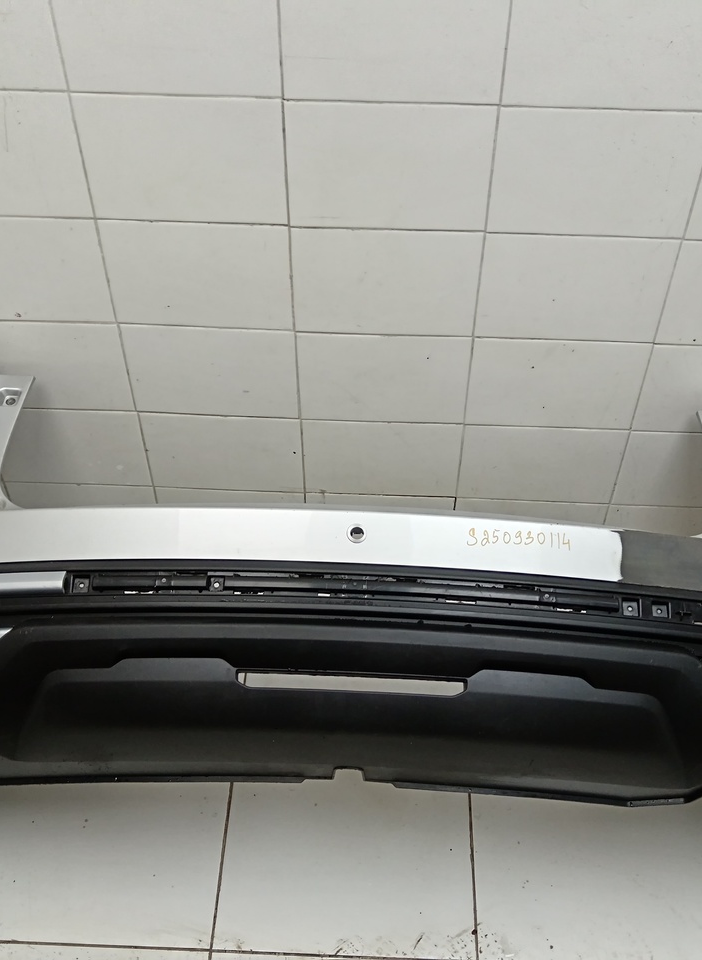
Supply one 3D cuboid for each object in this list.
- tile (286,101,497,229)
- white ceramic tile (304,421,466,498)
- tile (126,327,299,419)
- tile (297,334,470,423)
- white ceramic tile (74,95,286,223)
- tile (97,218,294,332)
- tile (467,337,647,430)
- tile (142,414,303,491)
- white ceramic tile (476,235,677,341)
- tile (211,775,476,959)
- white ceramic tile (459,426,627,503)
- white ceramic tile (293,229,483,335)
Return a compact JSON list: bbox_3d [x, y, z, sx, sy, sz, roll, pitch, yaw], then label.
[{"bbox_3d":[0.058,-0.458,1.464,0.300,0.200,0.009,2,47,1],"label":"tile"},{"bbox_3d":[0.053,-0.042,1.909,0.300,0.200,0.008,2,47,2],"label":"white ceramic tile"},{"bbox_3d":[-0.246,-0.192,1.770,0.300,0.200,0.010,2,47,1],"label":"tile"},{"bbox_3d":[0.056,-0.182,1.762,0.300,0.200,0.010,2,47,1],"label":"tile"},{"bbox_3d":[-0.244,-0.469,1.472,0.300,0.200,0.009,2,47,1],"label":"white ceramic tile"},{"bbox_3d":[-0.245,-0.331,1.623,0.300,0.200,0.010,2,47,1],"label":"tile"},{"bbox_3d":[0.357,-0.170,1.754,0.300,0.200,0.009,2,47,1],"label":"tile"},{"bbox_3d":[-0.247,-0.053,1.917,0.300,0.200,0.010,2,47,1],"label":"tile"},{"bbox_3d":[0.358,-0.309,1.605,0.300,0.200,0.009,2,47,1],"label":"white ceramic tile"},{"bbox_3d":[-0.003,0.602,1.726,0.420,0.010,0.420,2,47,1],"label":"tile"},{"bbox_3d":[0.355,-0.030,1.900,0.300,0.200,0.008,2,47,2],"label":"white ceramic tile"},{"bbox_3d":[0.056,-0.320,1.613,0.300,0.200,0.008,2,47,2],"label":"white ceramic tile"}]

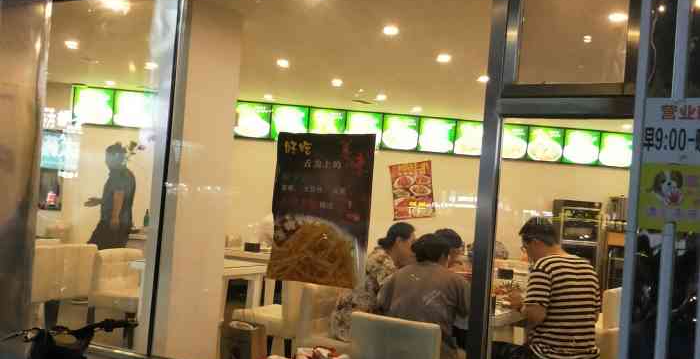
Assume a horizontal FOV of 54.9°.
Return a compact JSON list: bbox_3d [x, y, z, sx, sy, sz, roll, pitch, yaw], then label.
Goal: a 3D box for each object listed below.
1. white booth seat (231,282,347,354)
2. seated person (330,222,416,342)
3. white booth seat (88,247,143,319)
[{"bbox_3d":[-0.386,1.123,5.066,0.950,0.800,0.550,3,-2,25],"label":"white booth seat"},{"bbox_3d":[0.211,0.926,4.554,0.750,1.240,0.480,4,-2,19],"label":"seated person"},{"bbox_3d":[-1.863,1.033,5.746,0.520,0.800,0.500,3,-2,25],"label":"white booth seat"}]

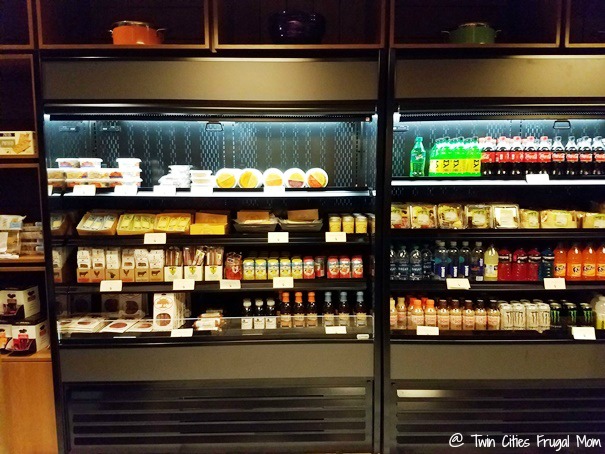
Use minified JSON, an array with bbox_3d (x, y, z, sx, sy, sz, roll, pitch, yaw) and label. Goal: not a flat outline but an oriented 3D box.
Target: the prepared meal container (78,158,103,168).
[{"bbox_3d":[-1.197,-0.360,2.578,0.130,0.056,0.130,0,5,-1],"label":"prepared meal container"}]

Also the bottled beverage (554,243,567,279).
[{"bbox_3d":[1.602,0.215,2.813,0.071,0.227,0.071,0,5,-1],"label":"bottled beverage"}]

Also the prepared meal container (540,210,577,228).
[{"bbox_3d":[1.383,-0.041,2.480,0.192,0.103,0.100,0,6,0],"label":"prepared meal container"}]

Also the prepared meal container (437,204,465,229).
[{"bbox_3d":[0.872,-0.060,2.660,0.160,0.145,0.075,0,6,0],"label":"prepared meal container"}]

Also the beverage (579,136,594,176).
[{"bbox_3d":[1.593,-0.391,2.550,0.071,0.230,0.071,0,6,0],"label":"beverage"}]

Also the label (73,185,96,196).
[{"bbox_3d":[-1.156,-0.194,2.410,0.114,0.057,0.006,0,6,0],"label":"label"}]

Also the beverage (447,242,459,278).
[{"bbox_3d":[0.933,0.210,2.794,0.066,0.230,0.066,0,5,-1],"label":"beverage"}]

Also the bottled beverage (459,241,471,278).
[{"bbox_3d":[0.906,0.190,2.530,0.067,0.220,0.067,0,6,0],"label":"bottled beverage"}]

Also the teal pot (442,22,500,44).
[{"bbox_3d":[0.973,-1.086,2.608,0.345,0.180,0.275,0,5,0],"label":"teal pot"}]

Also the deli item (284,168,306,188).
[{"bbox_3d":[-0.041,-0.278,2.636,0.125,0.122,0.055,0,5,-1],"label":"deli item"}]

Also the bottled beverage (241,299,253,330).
[{"bbox_3d":[-0.330,0.515,2.700,0.062,0.168,0.062,0,5,0],"label":"bottled beverage"}]

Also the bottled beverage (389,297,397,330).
[{"bbox_3d":[0.537,0.527,2.729,0.064,0.173,0.064,0,5,-1],"label":"bottled beverage"}]

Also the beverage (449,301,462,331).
[{"bbox_3d":[0.848,0.491,2.510,0.067,0.168,0.067,0,6,0],"label":"beverage"}]

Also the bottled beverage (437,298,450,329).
[{"bbox_3d":[0.841,0.521,2.702,0.065,0.165,0.065,0,5,0],"label":"bottled beverage"}]

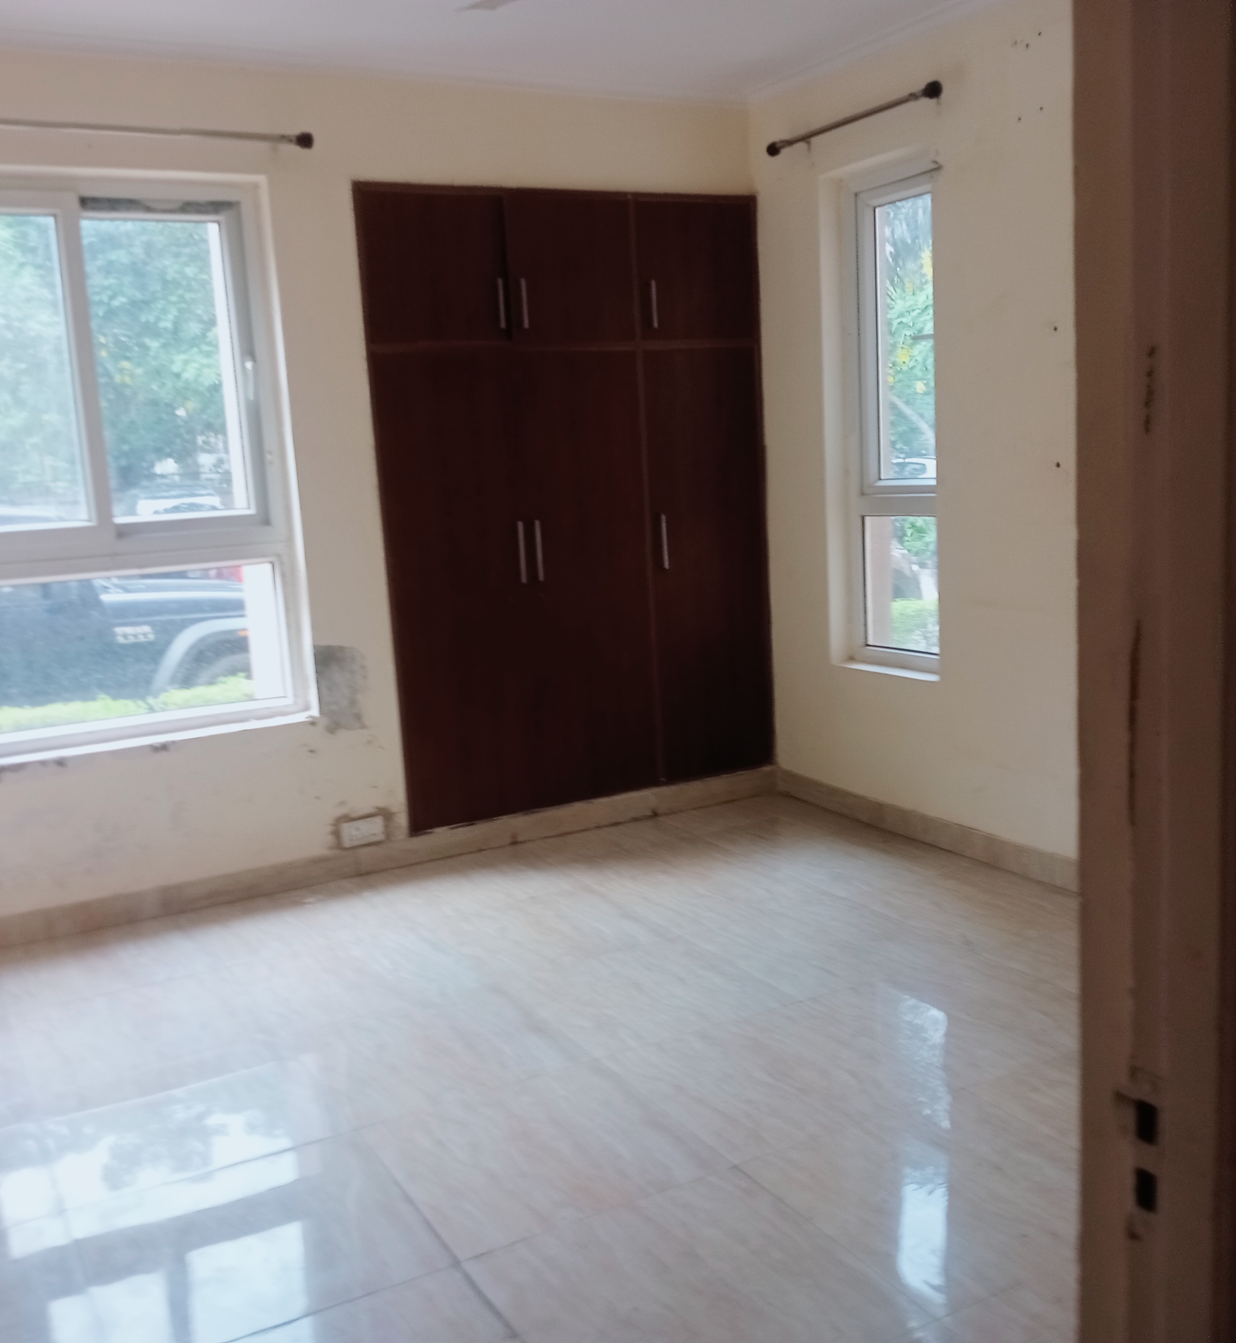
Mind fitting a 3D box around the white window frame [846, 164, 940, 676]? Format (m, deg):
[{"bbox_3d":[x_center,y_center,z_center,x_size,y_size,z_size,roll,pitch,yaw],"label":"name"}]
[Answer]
[{"bbox_3d":[0.991,-0.838,4.938,0.080,1.670,0.540,-8,11,-28],"label":"white window frame"}]

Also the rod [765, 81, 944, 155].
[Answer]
[{"bbox_3d":[0.773,-1.827,4.840,0.085,0.065,0.930,-8,11,-28],"label":"rod"}]

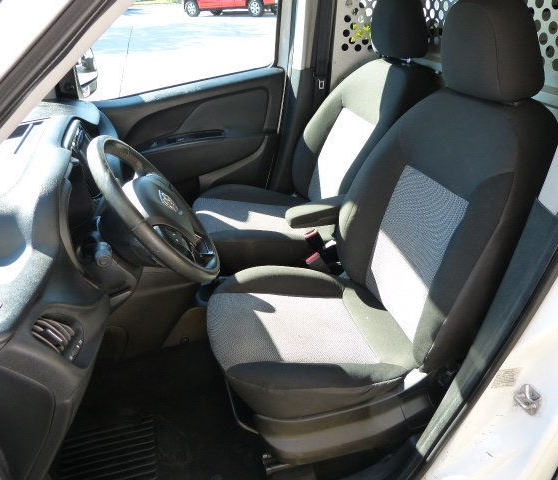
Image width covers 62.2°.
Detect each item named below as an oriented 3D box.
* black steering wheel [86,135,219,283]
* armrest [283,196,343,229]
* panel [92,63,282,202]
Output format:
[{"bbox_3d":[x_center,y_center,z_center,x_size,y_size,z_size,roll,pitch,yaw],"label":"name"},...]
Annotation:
[{"bbox_3d":[-0.271,-0.054,0.983,0.100,0.380,0.380,-37,32,7],"label":"black steering wheel"},{"bbox_3d":[0.160,-0.097,1.413,0.290,0.080,0.080,-11,31,-8],"label":"armrest"},{"bbox_3d":[-0.396,-0.425,2.026,0.860,0.610,0.130,-6,30,-11],"label":"panel"}]

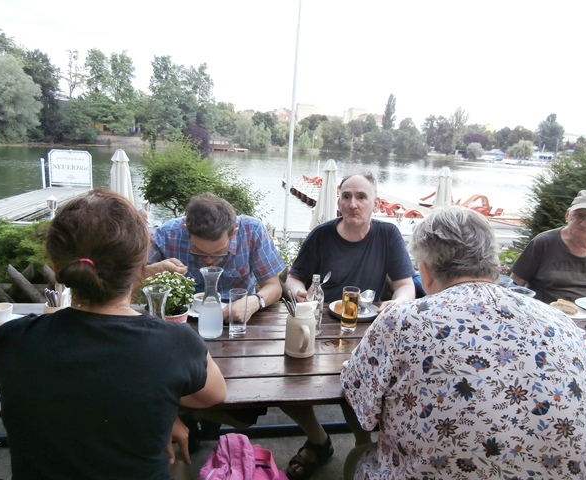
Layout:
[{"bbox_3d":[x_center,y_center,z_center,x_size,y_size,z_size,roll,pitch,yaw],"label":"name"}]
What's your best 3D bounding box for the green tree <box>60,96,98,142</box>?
[{"bbox_3d":[-32.874,-18.391,68.000,5.977,7.022,5.977,-3,14,-25],"label":"green tree"}]

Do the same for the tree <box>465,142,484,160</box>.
[{"bbox_3d":[53.986,-26.324,131.976,5.086,5.193,4.832,3,12,0],"label":"tree"}]

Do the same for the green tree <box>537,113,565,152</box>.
[{"bbox_3d":[101.561,-41.808,175.000,10.649,15.764,10.649,10,14,28],"label":"green tree"}]

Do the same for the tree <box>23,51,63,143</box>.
[{"bbox_3d":[-38.724,-22.383,68.727,6.328,14.123,6.011,3,12,0],"label":"tree"}]

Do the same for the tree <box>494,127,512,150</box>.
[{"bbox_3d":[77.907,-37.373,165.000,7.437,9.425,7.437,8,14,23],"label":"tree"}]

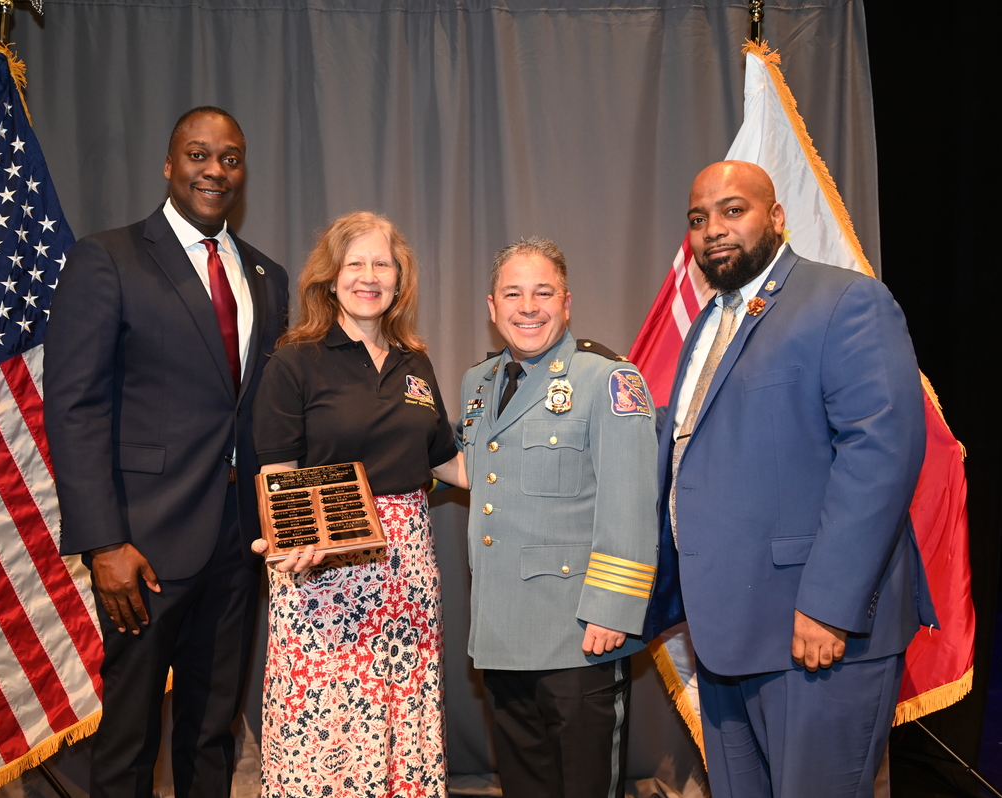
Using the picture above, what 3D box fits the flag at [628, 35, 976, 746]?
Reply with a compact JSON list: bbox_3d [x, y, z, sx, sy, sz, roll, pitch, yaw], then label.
[{"bbox_3d":[0.770,0.020,2.380,0.880,1.860,0.280,0,1,6],"label":"flag"}]

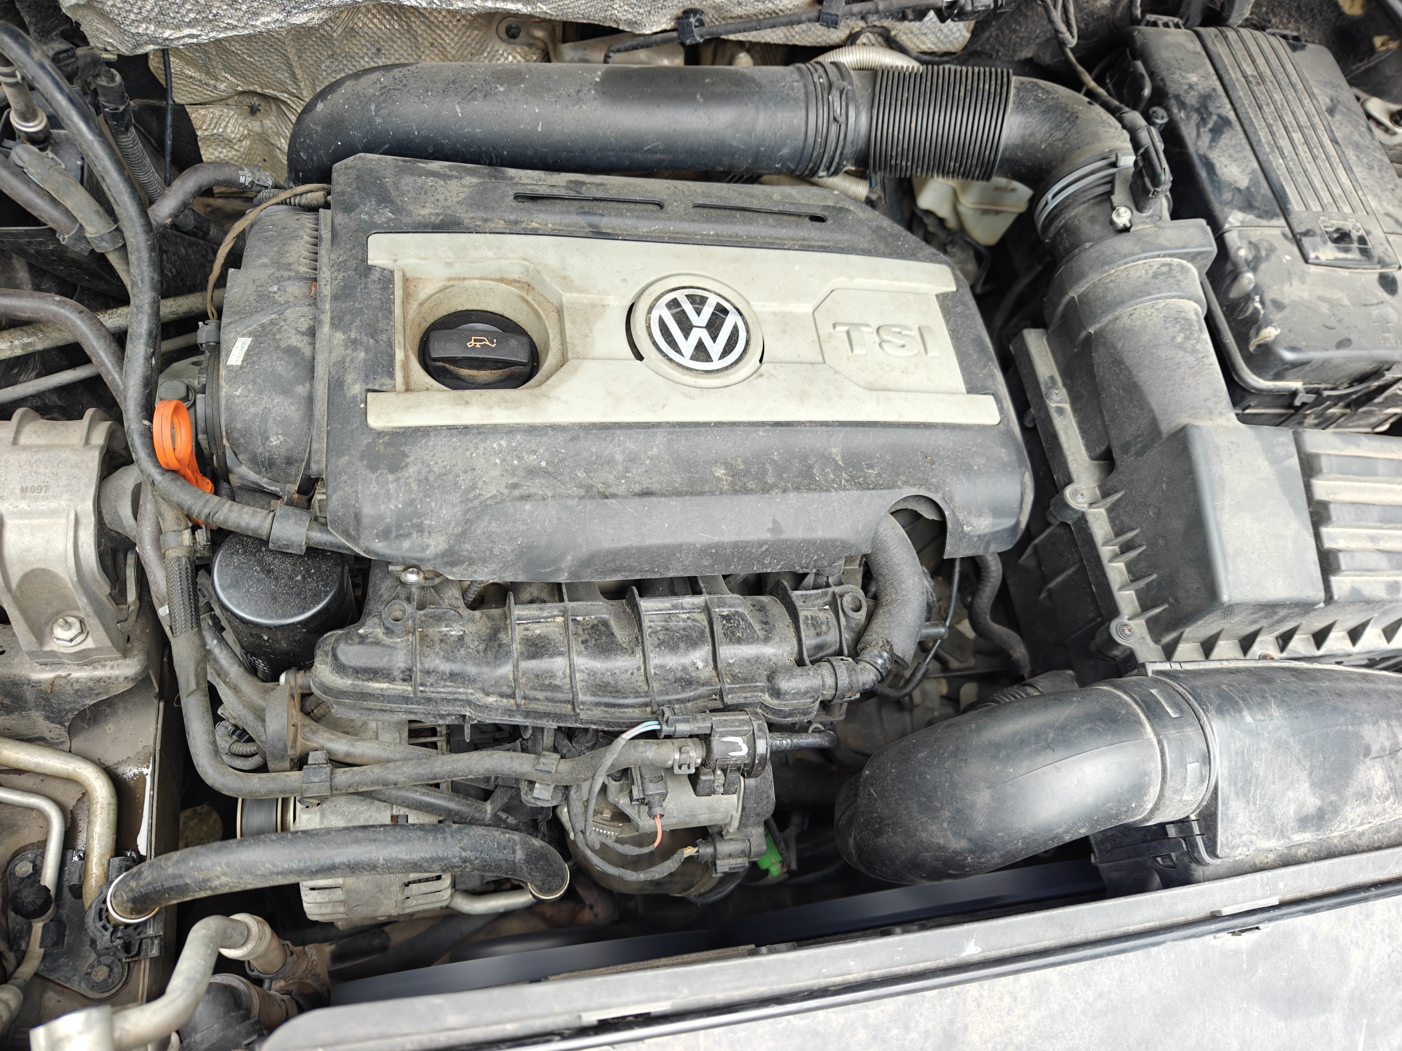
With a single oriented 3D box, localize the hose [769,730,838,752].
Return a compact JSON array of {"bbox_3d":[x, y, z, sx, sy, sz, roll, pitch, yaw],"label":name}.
[{"bbox_3d":[0.065,0.141,0.609,0.053,0.015,0.012,1,65,-16],"label":"hose"}]

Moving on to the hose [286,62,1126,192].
[{"bbox_3d":[0.034,-0.290,0.707,0.668,0.125,0.098,-5,66,-19],"label":"hose"}]

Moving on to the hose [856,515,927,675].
[{"bbox_3d":[0.123,0.042,0.602,0.035,0.074,0.101,-1,65,-17],"label":"hose"}]

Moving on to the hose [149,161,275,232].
[{"bbox_3d":[-0.323,-0.220,0.617,0.089,0.038,0.026,-17,71,-23],"label":"hose"}]

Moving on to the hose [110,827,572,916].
[{"bbox_3d":[-0.194,0.193,0.521,0.247,0.058,0.041,3,64,-15],"label":"hose"}]

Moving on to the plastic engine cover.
[{"bbox_3d":[-0.025,-0.098,0.594,0.500,0.098,0.263,-1,65,-17],"label":"plastic engine cover"}]

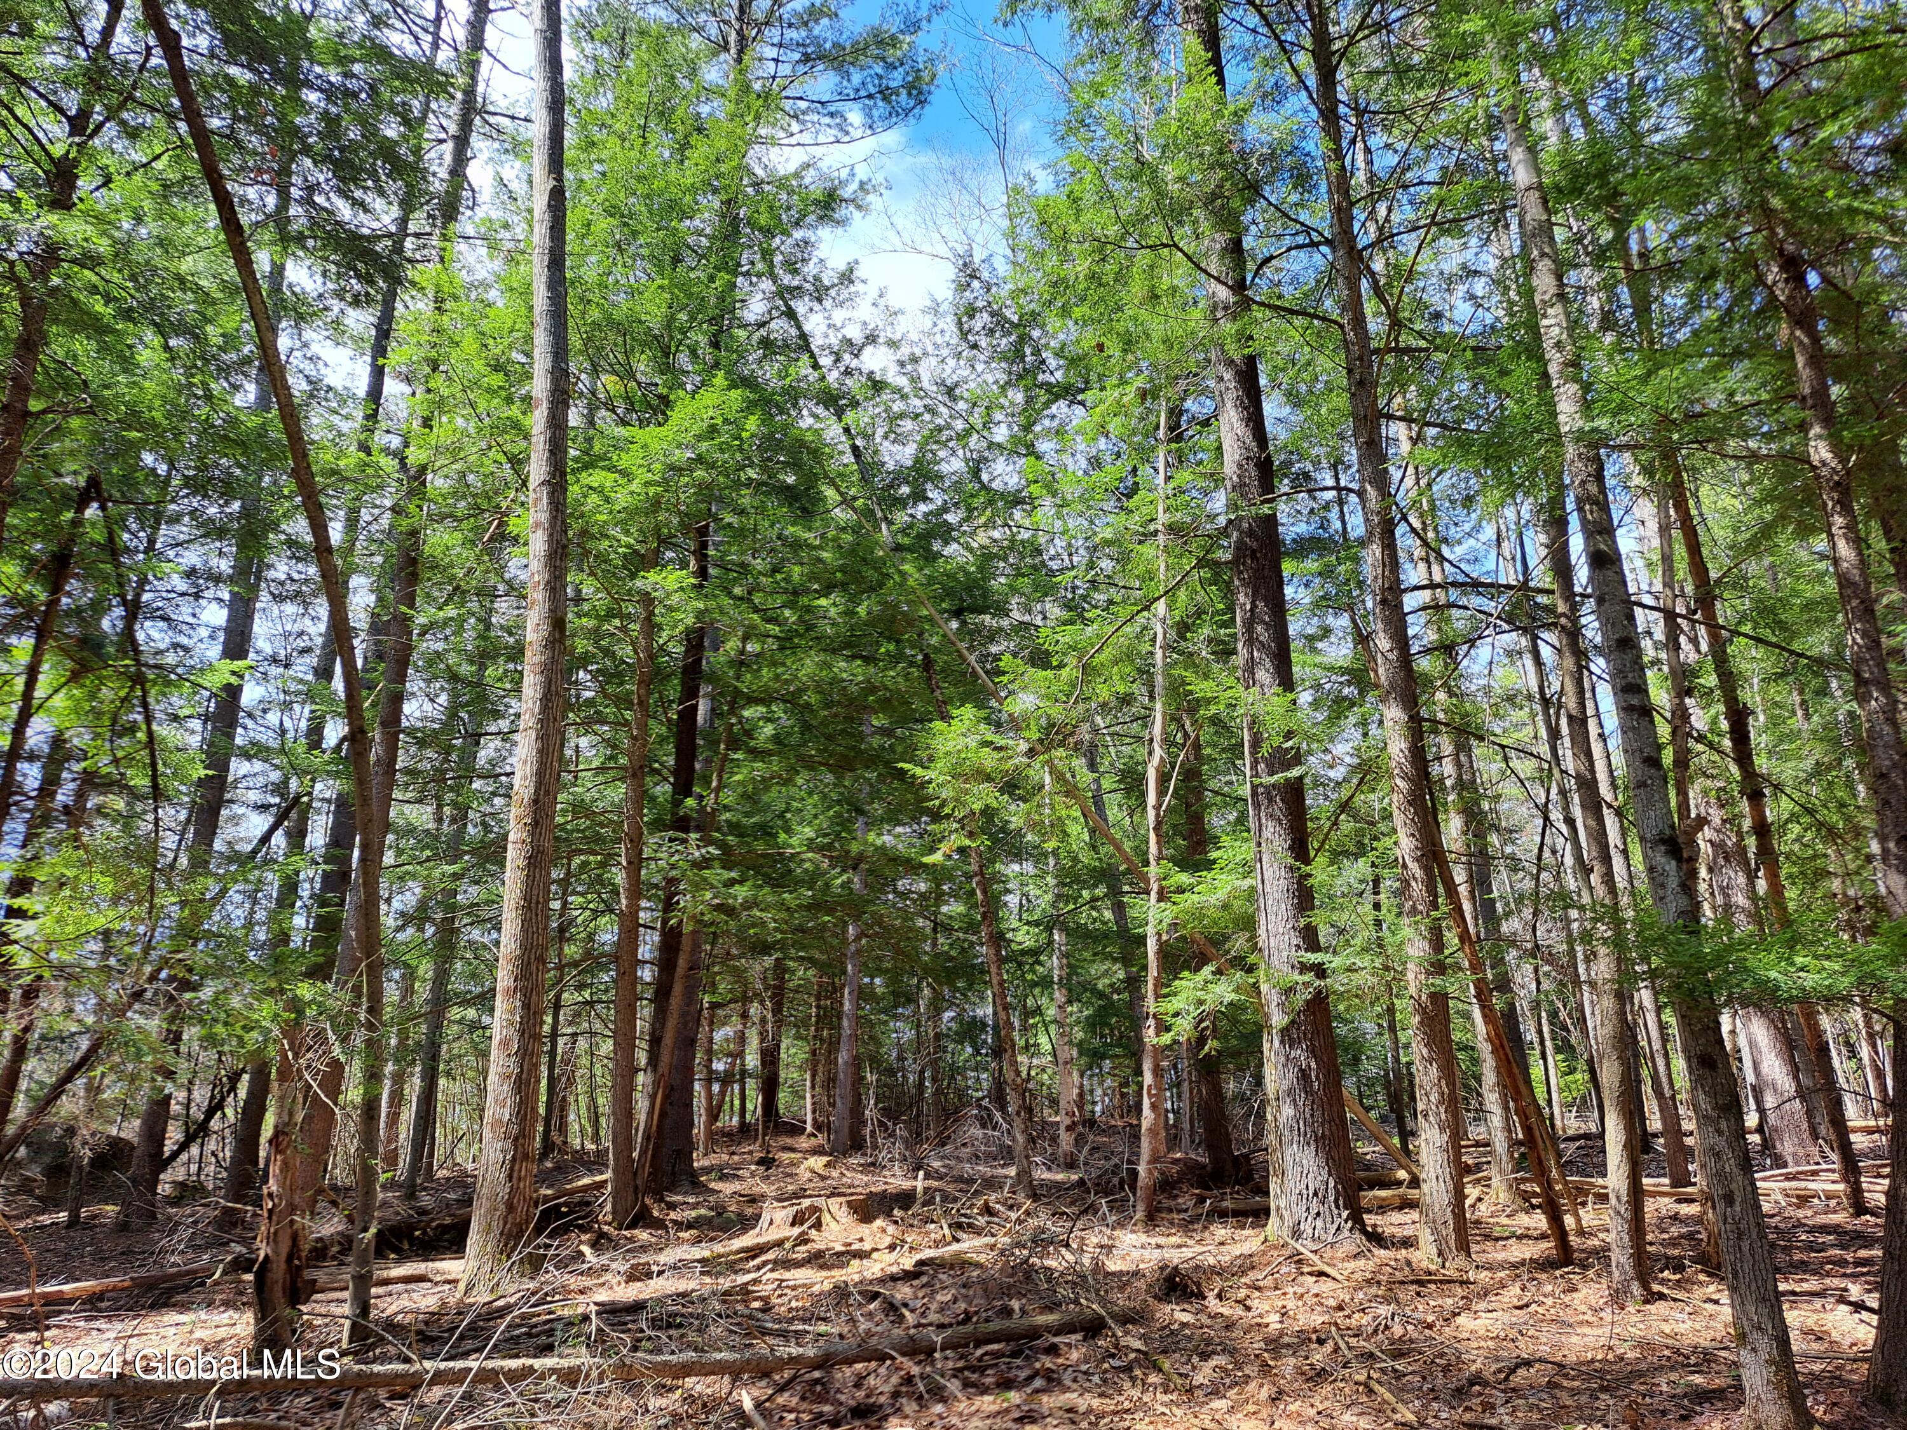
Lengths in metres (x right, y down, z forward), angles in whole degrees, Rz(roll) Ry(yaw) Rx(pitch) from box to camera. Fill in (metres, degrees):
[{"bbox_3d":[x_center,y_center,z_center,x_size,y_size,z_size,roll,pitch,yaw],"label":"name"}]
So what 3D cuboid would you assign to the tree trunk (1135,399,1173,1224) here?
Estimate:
[{"bbox_3d":[1.974,0.587,12.881,0.175,8.171,0.175,1,-16,8],"label":"tree trunk"}]

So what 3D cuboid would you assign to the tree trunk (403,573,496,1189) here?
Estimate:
[{"bbox_3d":[-5.597,1.739,14.795,0.197,6.838,0.197,7,-18,-20],"label":"tree trunk"}]

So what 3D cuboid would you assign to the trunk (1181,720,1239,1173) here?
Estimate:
[{"bbox_3d":[3.050,2.716,15.921,0.302,5.476,0.302,-4,-16,10],"label":"trunk"}]

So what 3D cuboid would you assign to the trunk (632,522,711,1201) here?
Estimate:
[{"bbox_3d":[-3.067,1.357,14.780,0.242,7.575,0.242,5,-17,-11],"label":"trunk"}]

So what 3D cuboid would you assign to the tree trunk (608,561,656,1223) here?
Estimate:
[{"bbox_3d":[-3.076,1.491,12.884,0.226,6.404,0.226,2,-16,-13],"label":"tree trunk"}]

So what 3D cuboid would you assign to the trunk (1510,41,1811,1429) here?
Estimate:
[{"bbox_3d":[3.532,-0.449,6.946,0.265,7.348,0.265,-11,-19,27],"label":"trunk"}]

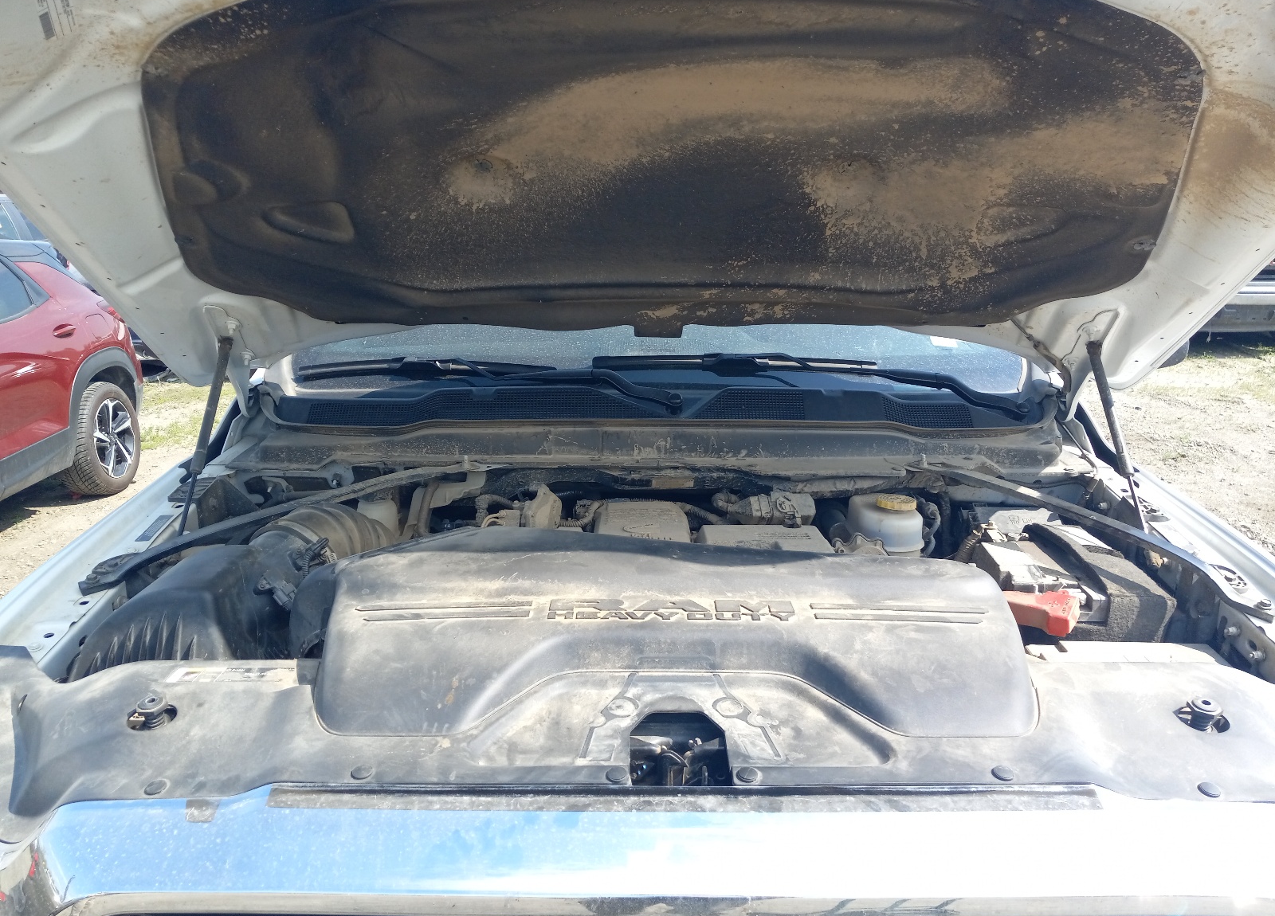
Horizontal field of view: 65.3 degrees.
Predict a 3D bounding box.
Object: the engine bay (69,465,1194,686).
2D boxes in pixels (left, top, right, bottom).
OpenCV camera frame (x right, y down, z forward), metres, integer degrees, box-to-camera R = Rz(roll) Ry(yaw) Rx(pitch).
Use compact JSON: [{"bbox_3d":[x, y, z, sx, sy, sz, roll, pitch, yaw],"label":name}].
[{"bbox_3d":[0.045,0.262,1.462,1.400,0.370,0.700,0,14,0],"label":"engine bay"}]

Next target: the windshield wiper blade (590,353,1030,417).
[{"bbox_3d":[0.325,-0.146,1.914,0.810,0.100,0.130,1,15,5],"label":"windshield wiper blade"}]

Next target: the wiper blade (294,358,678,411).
[{"bbox_3d":[-0.304,-0.148,1.940,0.790,0.085,0.110,4,15,15],"label":"wiper blade"}]

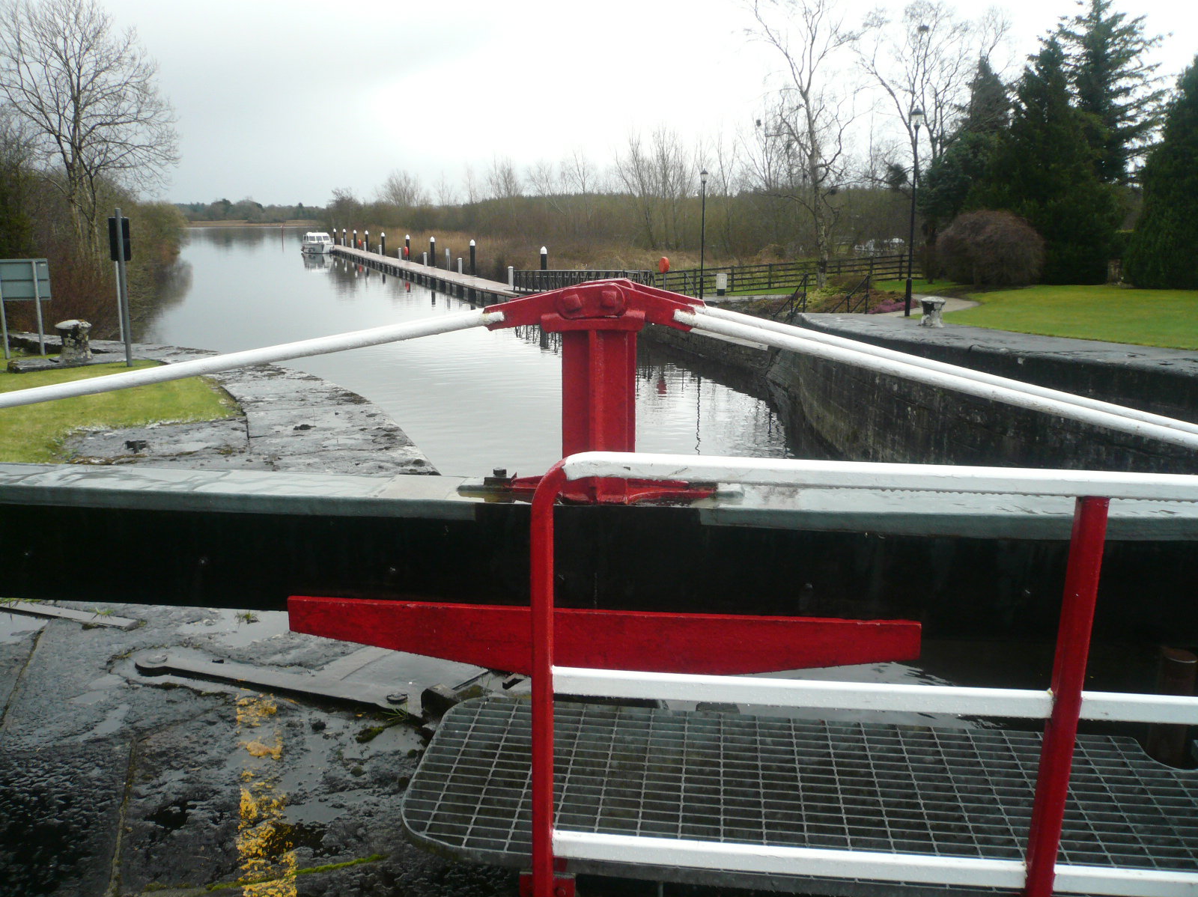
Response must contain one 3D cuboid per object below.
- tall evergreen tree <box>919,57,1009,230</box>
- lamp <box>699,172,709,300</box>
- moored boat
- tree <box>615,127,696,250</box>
[{"bbox_3d":[14.167,-10.557,37.054,3.700,8.300,3.700,0,13,0],"label":"tall evergreen tree"},{"bbox_3d":[3.672,-7.509,34.183,0.360,4.550,0.360,0,13,0],"label":"lamp"},{"bbox_3d":[-32.438,-23.749,111.561,2.900,2.500,8.200,-5,14,-21],"label":"moored boat"},{"bbox_3d":[4.514,-20.621,77.334,6.500,9.460,6.000,0,13,0],"label":"tree"}]

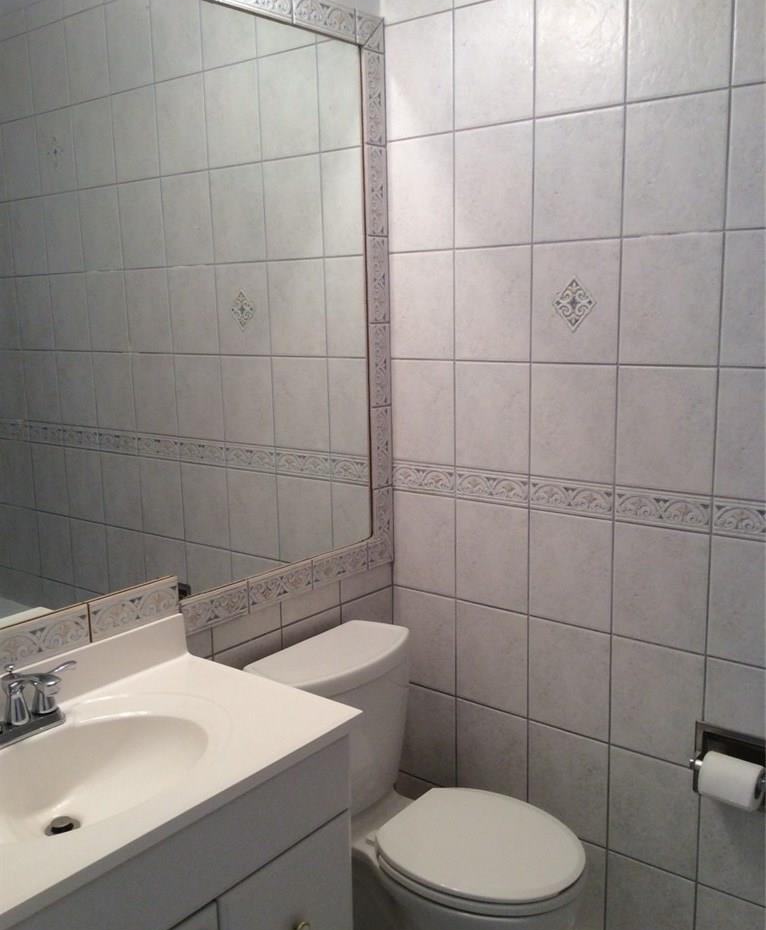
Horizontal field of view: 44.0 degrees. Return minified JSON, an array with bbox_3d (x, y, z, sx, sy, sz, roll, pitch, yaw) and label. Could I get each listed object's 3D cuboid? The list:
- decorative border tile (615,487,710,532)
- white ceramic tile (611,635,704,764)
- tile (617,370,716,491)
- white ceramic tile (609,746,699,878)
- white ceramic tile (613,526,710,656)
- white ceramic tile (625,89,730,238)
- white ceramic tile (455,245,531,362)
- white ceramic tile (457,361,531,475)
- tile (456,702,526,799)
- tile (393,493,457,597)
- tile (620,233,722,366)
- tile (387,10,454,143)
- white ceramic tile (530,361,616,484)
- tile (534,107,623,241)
[{"bbox_3d":[0.564,0.088,1.907,0.200,0.069,0.010,7,13,39],"label":"decorative border tile"},{"bbox_3d":[0.573,0.494,1.979,0.200,0.247,0.010,7,13,39],"label":"white ceramic tile"},{"bbox_3d":[0.561,-0.071,1.877,0.200,0.247,0.010,7,13,39],"label":"tile"},{"bbox_3d":[0.576,0.739,2.018,0.200,0.247,0.010,7,13,39],"label":"white ceramic tile"},{"bbox_3d":[0.568,0.248,1.935,0.200,0.247,0.010,7,13,39],"label":"white ceramic tile"},{"bbox_3d":[0.555,-0.567,1.802,0.201,0.249,0.009,7,13,39],"label":"white ceramic tile"},{"bbox_3d":[0.245,-0.358,2.102,0.201,0.249,0.009,7,13,39],"label":"white ceramic tile"},{"bbox_3d":[0.248,-0.110,2.131,0.200,0.247,0.010,7,13,39],"label":"white ceramic tile"},{"bbox_3d":[0.264,0.701,2.279,0.200,0.247,0.010,7,13,39],"label":"tile"},{"bbox_3d":[0.103,0.189,2.309,0.186,0.247,0.010,7,13,39],"label":"tile"},{"bbox_3d":[0.560,-0.319,1.845,0.201,0.249,0.009,7,13,39],"label":"tile"},{"bbox_3d":[0.084,-0.867,2.126,0.186,0.247,0.010,7,13,39],"label":"tile"},{"bbox_3d":[0.405,-0.090,2.004,0.200,0.247,0.010,7,13,39],"label":"white ceramic tile"},{"bbox_3d":[0.395,-0.583,1.917,0.200,0.247,0.010,7,13,39],"label":"tile"}]

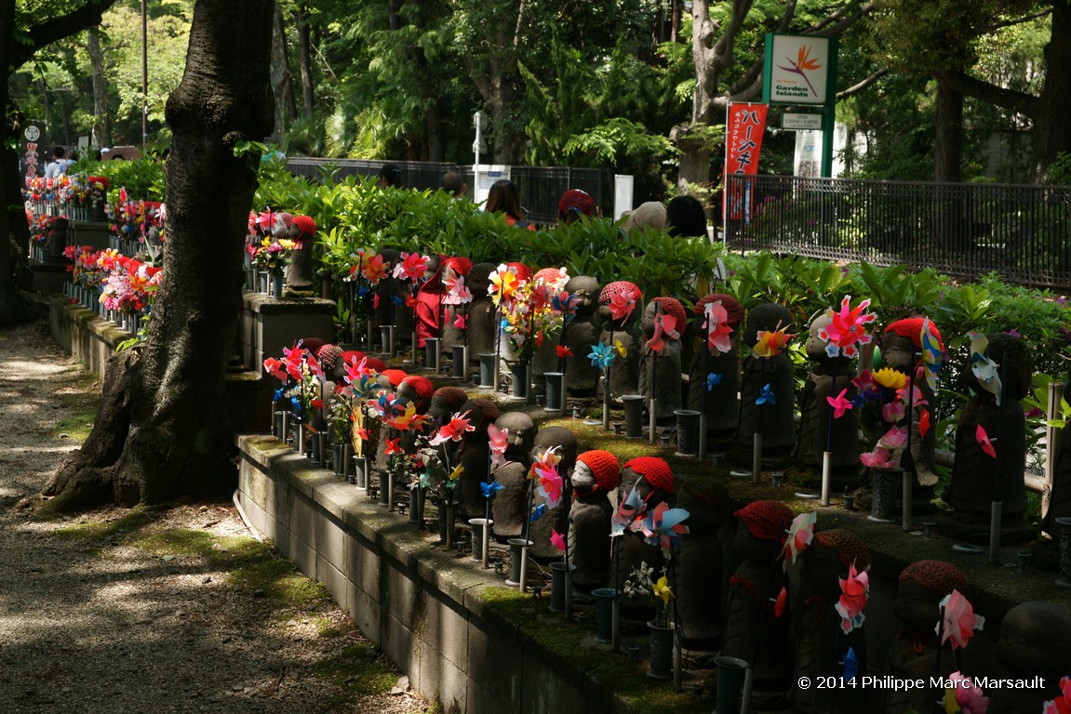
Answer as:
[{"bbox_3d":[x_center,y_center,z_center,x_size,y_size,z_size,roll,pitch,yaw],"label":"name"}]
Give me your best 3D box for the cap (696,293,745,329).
[{"bbox_3d":[0.565,-0.141,4.550,0.148,0.105,0.148,0,7,0],"label":"cap"}]

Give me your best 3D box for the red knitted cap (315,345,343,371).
[{"bbox_3d":[-0.956,0.002,6.900,0.135,0.110,0.135,0,7,0],"label":"red knitted cap"}]

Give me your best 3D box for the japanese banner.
[{"bbox_3d":[3.223,-2.987,22.800,0.600,1.800,0.080,-1,7,-9],"label":"japanese banner"}]

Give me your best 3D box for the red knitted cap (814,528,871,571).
[{"bbox_3d":[0.720,0.453,3.488,0.138,0.100,0.140,2,6,0],"label":"red knitted cap"}]

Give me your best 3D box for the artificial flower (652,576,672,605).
[{"bbox_3d":[0.304,0.557,3.550,0.035,0.072,0.062,-4,8,-40],"label":"artificial flower"}]

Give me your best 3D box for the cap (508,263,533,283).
[{"bbox_3d":[-0.073,-0.363,6.480,0.130,0.100,0.130,1,6,0],"label":"cap"}]

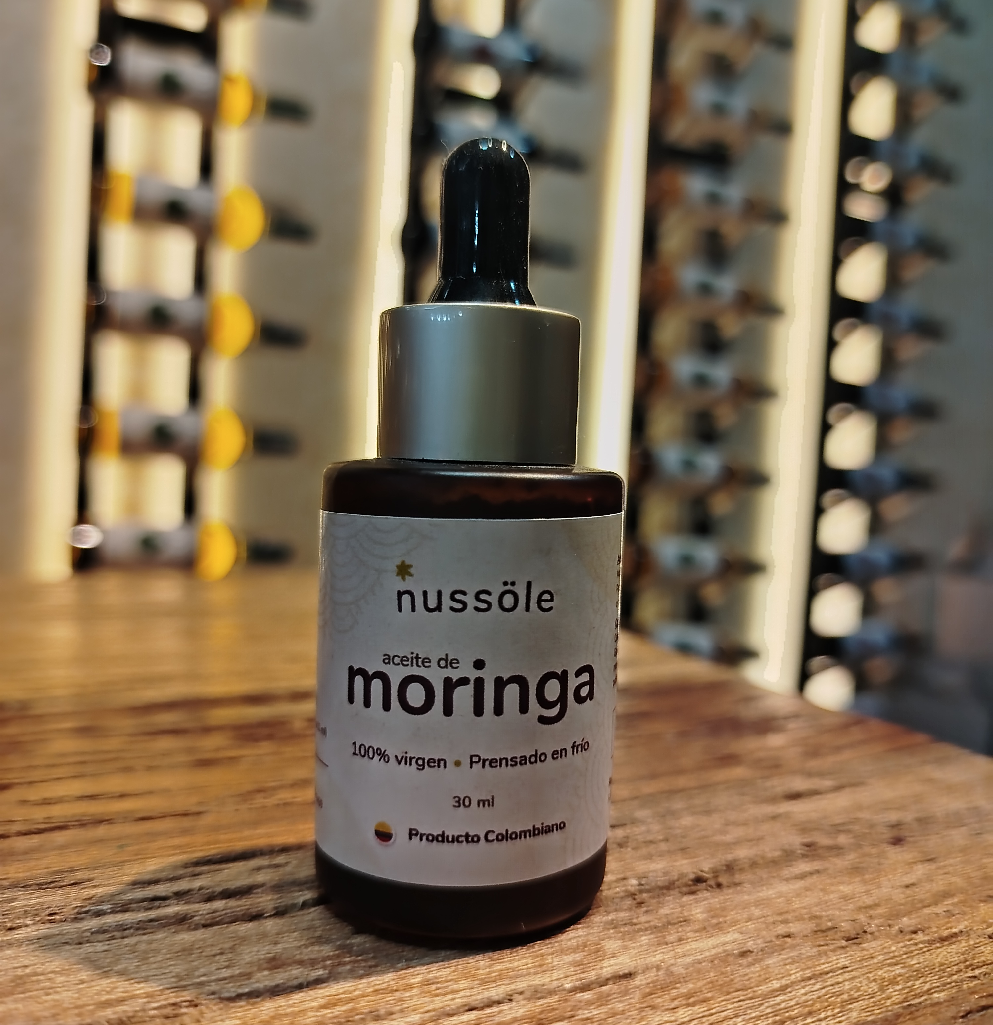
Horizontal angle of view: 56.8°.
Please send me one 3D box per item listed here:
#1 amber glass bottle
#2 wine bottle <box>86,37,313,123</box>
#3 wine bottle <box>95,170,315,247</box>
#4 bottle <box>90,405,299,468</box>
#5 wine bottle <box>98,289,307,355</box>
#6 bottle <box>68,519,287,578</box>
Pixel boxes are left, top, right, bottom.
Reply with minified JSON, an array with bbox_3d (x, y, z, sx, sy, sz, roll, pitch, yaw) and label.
[{"bbox_3d":[-0.003,0.000,0.107,0.035,0.085,0.035,2,3,-1],"label":"amber glass bottle"},{"bbox_3d":[-0.419,-0.609,1.309,0.300,0.076,0.076,4,1,-21],"label":"wine bottle"},{"bbox_3d":[-0.417,-0.433,1.320,0.300,0.076,0.076,4,1,-21],"label":"wine bottle"},{"bbox_3d":[-0.439,-0.107,1.329,0.300,0.076,0.076,4,1,-21],"label":"bottle"},{"bbox_3d":[-0.428,-0.272,1.325,0.300,0.076,0.076,4,1,-21],"label":"wine bottle"},{"bbox_3d":[-0.449,0.052,1.335,0.300,0.076,0.076,4,1,-21],"label":"bottle"}]

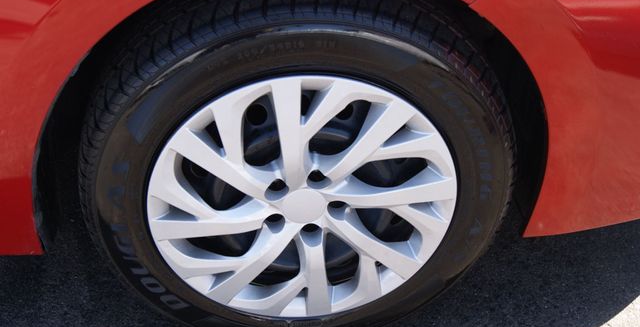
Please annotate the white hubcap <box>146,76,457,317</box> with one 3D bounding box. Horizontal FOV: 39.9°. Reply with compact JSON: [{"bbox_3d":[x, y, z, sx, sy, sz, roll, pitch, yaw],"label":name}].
[{"bbox_3d":[-0.023,0.053,1.222,0.424,0.424,0.055,-3,37,-5],"label":"white hubcap"}]

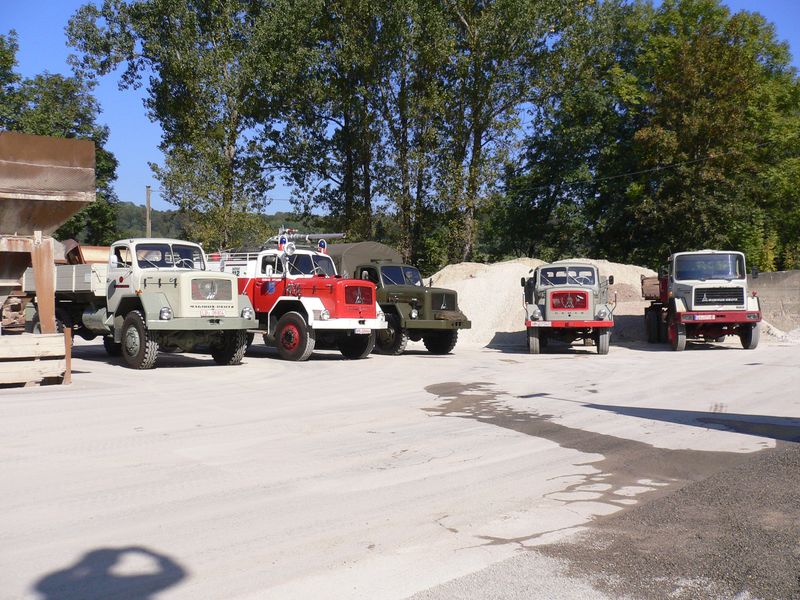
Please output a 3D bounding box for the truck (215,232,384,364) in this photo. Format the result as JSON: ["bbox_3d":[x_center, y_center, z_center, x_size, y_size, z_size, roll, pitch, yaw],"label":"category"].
[{"bbox_3d":[-3.728,-0.144,20.827,7.100,3.150,2.450,0,-1,42],"label":"truck"}]

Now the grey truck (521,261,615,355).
[{"bbox_3d":[5.164,0.196,25.050,2.420,2.600,6.500,0,0,10],"label":"grey truck"}]

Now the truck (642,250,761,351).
[{"bbox_3d":[10.478,0.032,28.615,2.500,3.020,7.300,0,0,8],"label":"truck"}]

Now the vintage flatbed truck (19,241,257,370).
[{"bbox_3d":[-6.404,0.048,19.024,2.500,2.720,7.500,1,-1,-42],"label":"vintage flatbed truck"}]

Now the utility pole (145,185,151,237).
[{"bbox_3d":[-13.669,-2.450,44.000,0.240,7.700,0.240,-1,0,0],"label":"utility pole"}]

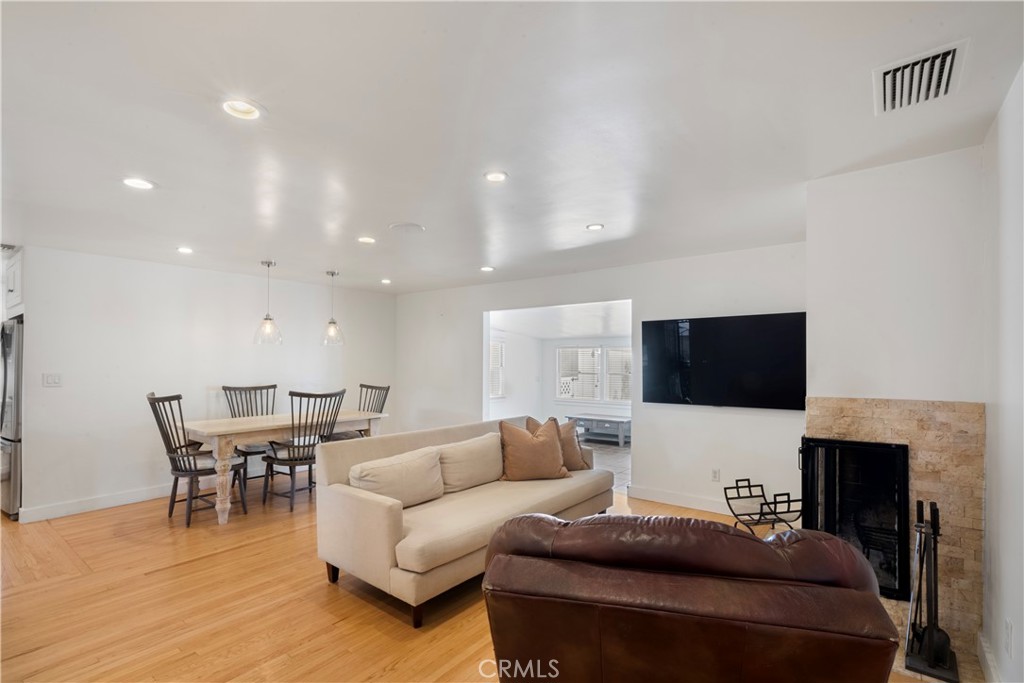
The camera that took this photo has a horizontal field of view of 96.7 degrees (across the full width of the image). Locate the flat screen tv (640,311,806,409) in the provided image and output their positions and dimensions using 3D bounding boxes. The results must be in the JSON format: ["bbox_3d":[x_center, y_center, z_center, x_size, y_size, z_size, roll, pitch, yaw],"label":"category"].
[{"bbox_3d":[1.862,0.185,4.153,1.385,0.807,0.057,-2,-3,39],"label":"flat screen tv"}]

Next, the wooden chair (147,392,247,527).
[{"bbox_3d":[-2.796,1.019,4.058,0.529,1.098,0.665,-2,-3,39],"label":"wooden chair"}]

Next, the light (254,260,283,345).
[{"bbox_3d":[-2.432,-0.389,4.536,0.265,0.817,0.265,-2,-3,39],"label":"light"}]

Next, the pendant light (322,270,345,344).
[{"bbox_3d":[-2.020,-0.371,5.121,0.265,0.810,0.265,-2,-3,39],"label":"pendant light"}]

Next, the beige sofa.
[{"bbox_3d":[-0.172,1.122,3.469,0.922,0.857,2.209,-2,-3,39],"label":"beige sofa"}]

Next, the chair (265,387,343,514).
[{"bbox_3d":[-1.995,1.032,4.421,0.665,1.098,0.529,-1,-2,35],"label":"chair"}]

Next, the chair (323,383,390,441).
[{"bbox_3d":[-1.781,1.059,5.195,0.529,1.098,0.665,-2,-3,39],"label":"chair"}]

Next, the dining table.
[{"bbox_3d":[-2.297,1.196,4.717,0.889,0.791,1.788,-2,-3,39],"label":"dining table"}]

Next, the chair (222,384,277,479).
[{"bbox_3d":[-2.783,1.051,5.004,0.665,1.098,0.529,-2,-3,39],"label":"chair"}]

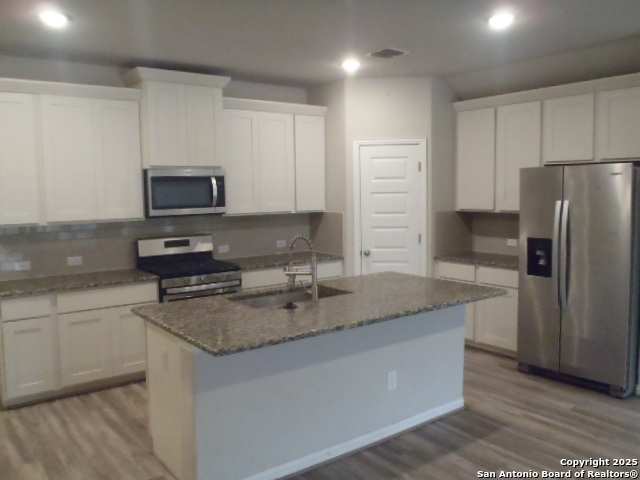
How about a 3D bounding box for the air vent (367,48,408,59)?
[{"bbox_3d":[0.578,-1.588,4.421,0.285,0.020,0.285,-5,6,-36],"label":"air vent"}]

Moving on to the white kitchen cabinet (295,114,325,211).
[{"bbox_3d":[-0.205,-0.835,5.777,0.400,1.038,0.340,-5,7,-36],"label":"white kitchen cabinet"}]

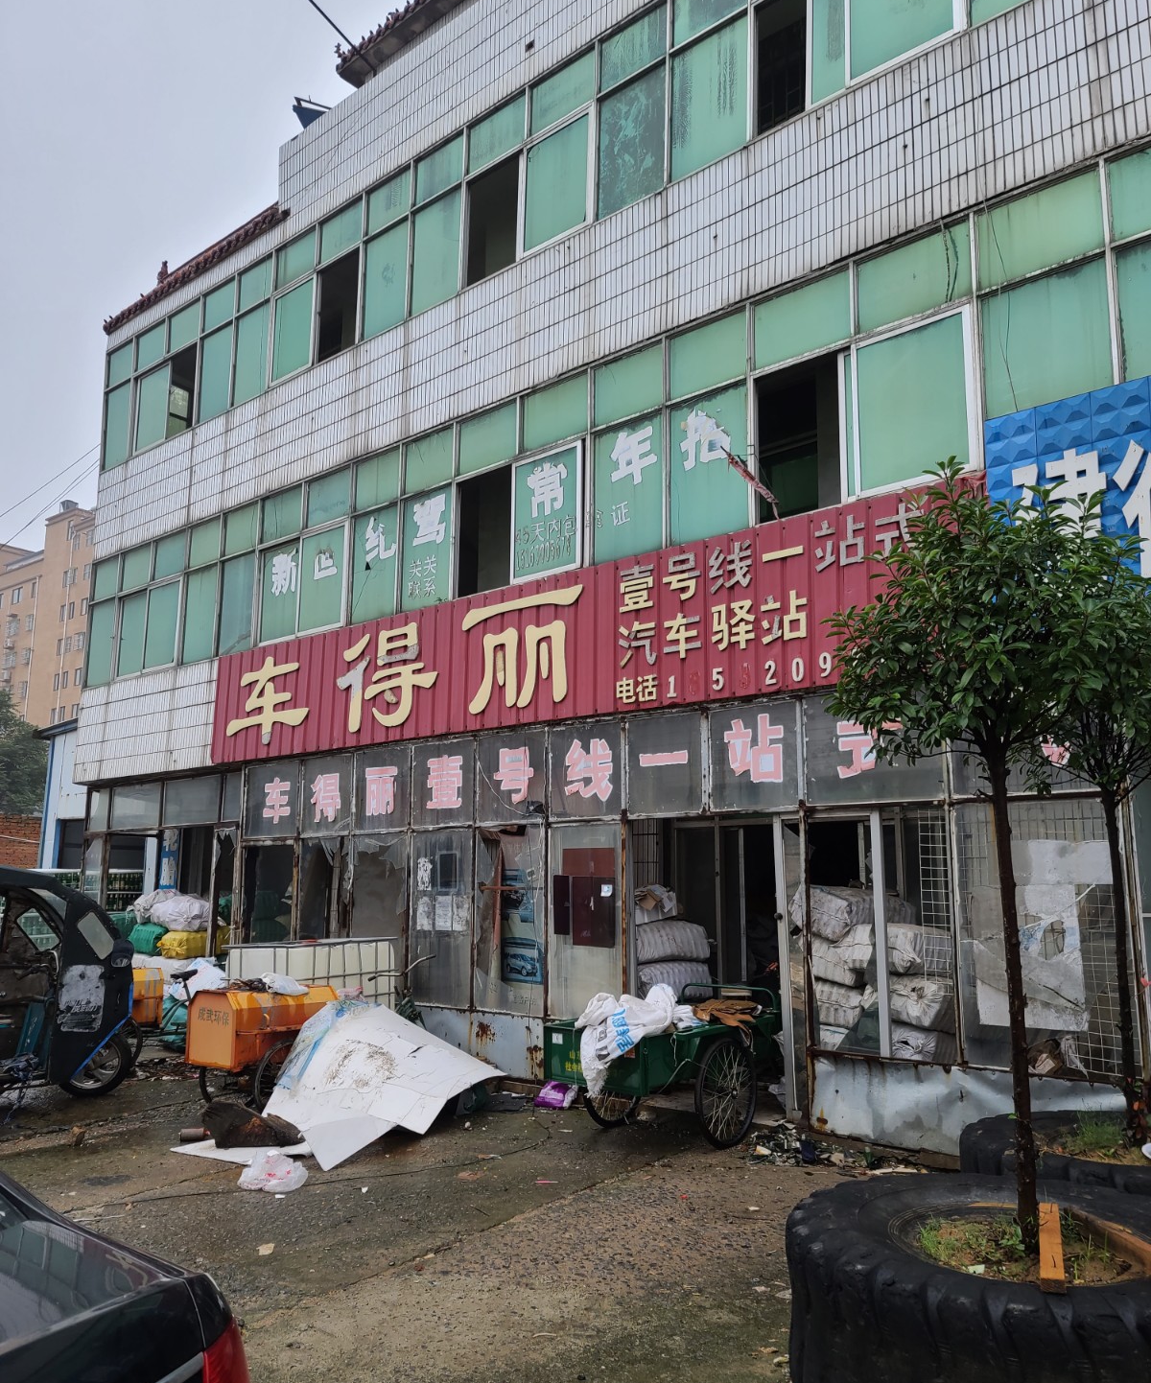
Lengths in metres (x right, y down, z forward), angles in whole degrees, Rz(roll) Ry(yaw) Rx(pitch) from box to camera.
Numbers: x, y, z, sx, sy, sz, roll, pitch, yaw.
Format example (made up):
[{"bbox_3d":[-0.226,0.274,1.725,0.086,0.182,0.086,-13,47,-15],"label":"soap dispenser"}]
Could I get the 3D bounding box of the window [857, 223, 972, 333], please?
[{"bbox_3d":[2.238,-2.736,7.350,0.787,0.486,0.060,-8,-13,41],"label":"window"}]

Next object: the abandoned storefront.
[{"bbox_3d":[-1.575,1.923,10.261,12.650,2.870,0.600,-8,-13,41],"label":"abandoned storefront"}]

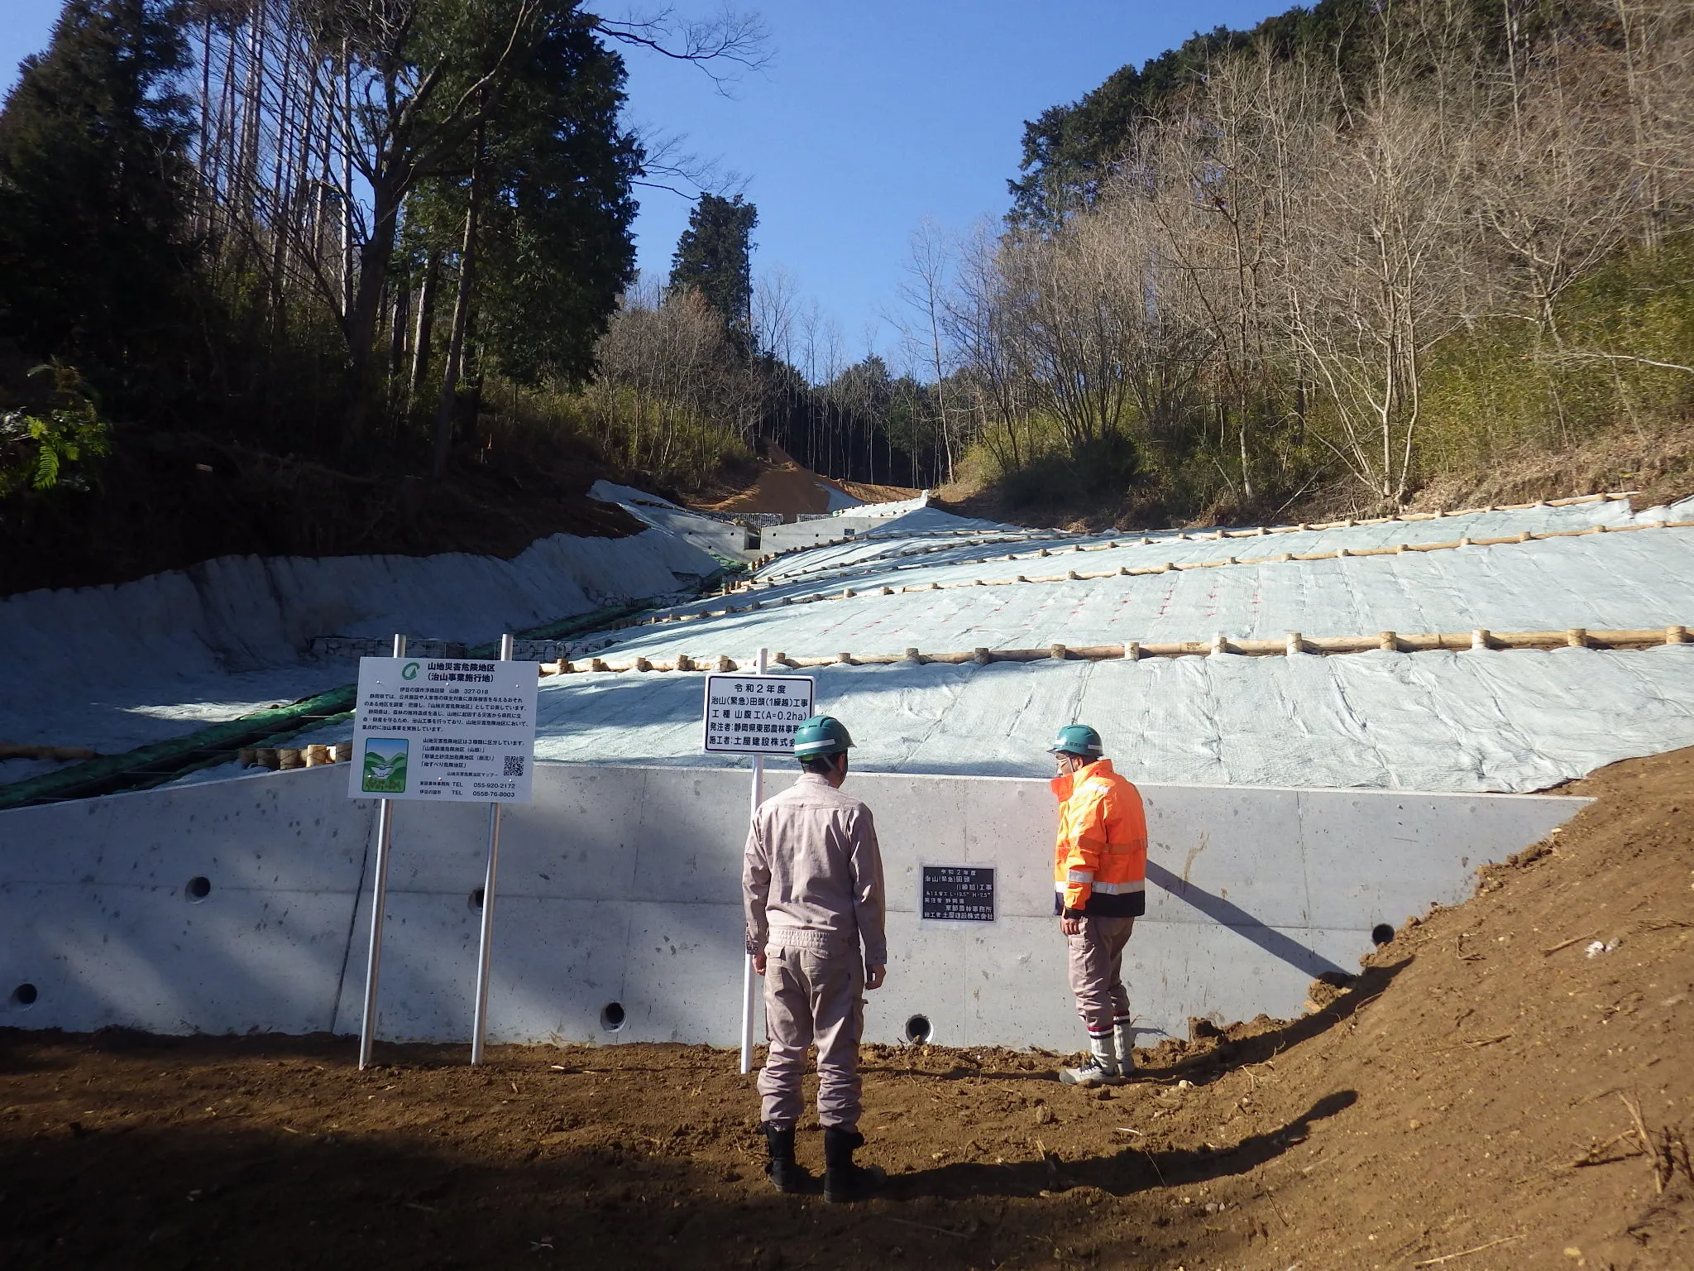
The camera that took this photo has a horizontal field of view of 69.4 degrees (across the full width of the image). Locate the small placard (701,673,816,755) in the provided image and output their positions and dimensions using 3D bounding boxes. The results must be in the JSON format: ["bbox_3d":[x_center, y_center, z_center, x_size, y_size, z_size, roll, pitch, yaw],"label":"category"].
[{"bbox_3d":[-0.448,0.410,6.280,0.560,0.405,0.030,2,-6,0],"label":"small placard"}]

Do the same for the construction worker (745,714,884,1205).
[{"bbox_3d":[-0.119,1.182,4.680,0.520,1.770,0.340,0,-6,20],"label":"construction worker"}]

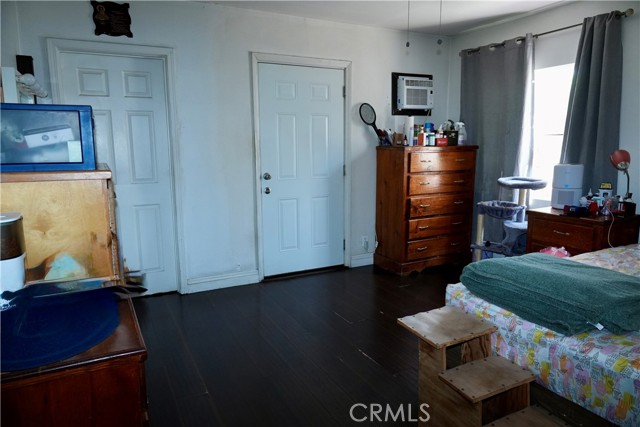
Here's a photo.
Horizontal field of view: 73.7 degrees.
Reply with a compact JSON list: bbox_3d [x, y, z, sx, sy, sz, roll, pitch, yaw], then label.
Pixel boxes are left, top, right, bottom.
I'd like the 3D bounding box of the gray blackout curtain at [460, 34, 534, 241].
[{"bbox_3d":[1.722,-0.625,4.358,0.120,2.135,0.900,-5,11,-26],"label":"gray blackout curtain"}]

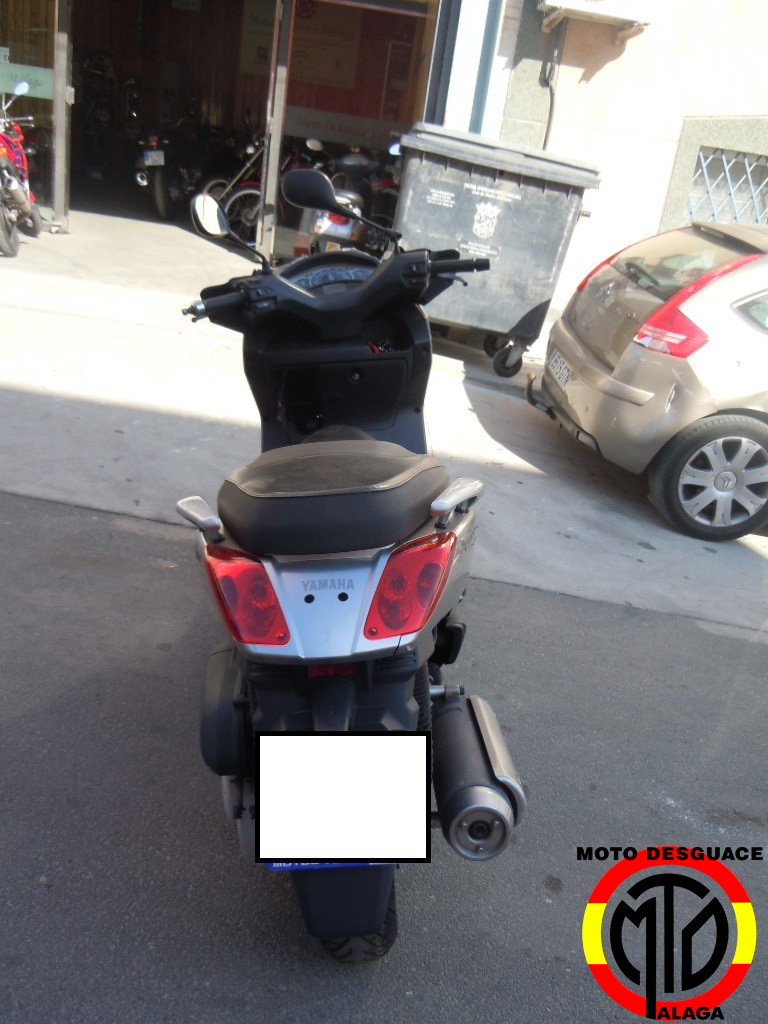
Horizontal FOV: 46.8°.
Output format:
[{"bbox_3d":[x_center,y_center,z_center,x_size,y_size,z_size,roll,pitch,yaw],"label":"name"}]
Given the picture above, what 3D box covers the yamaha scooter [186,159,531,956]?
[{"bbox_3d":[-0.095,-0.119,2.197,0.790,1.330,2.150,-2,22,-1],"label":"yamaha scooter"}]

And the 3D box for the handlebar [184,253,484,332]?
[{"bbox_3d":[-0.121,-0.583,2.317,0.790,0.170,0.250,-7,22,-8],"label":"handlebar"}]

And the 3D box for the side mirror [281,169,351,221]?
[{"bbox_3d":[-0.185,-0.849,2.359,0.175,0.125,0.070,7,22,-4],"label":"side mirror"}]

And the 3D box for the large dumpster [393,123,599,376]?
[{"bbox_3d":[0.686,-1.840,6.331,1.309,1.451,1.000,14,22,3],"label":"large dumpster"}]

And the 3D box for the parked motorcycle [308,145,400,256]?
[{"bbox_3d":[-0.230,-2.223,7.050,0.750,1.140,1.850,10,22,4],"label":"parked motorcycle"}]

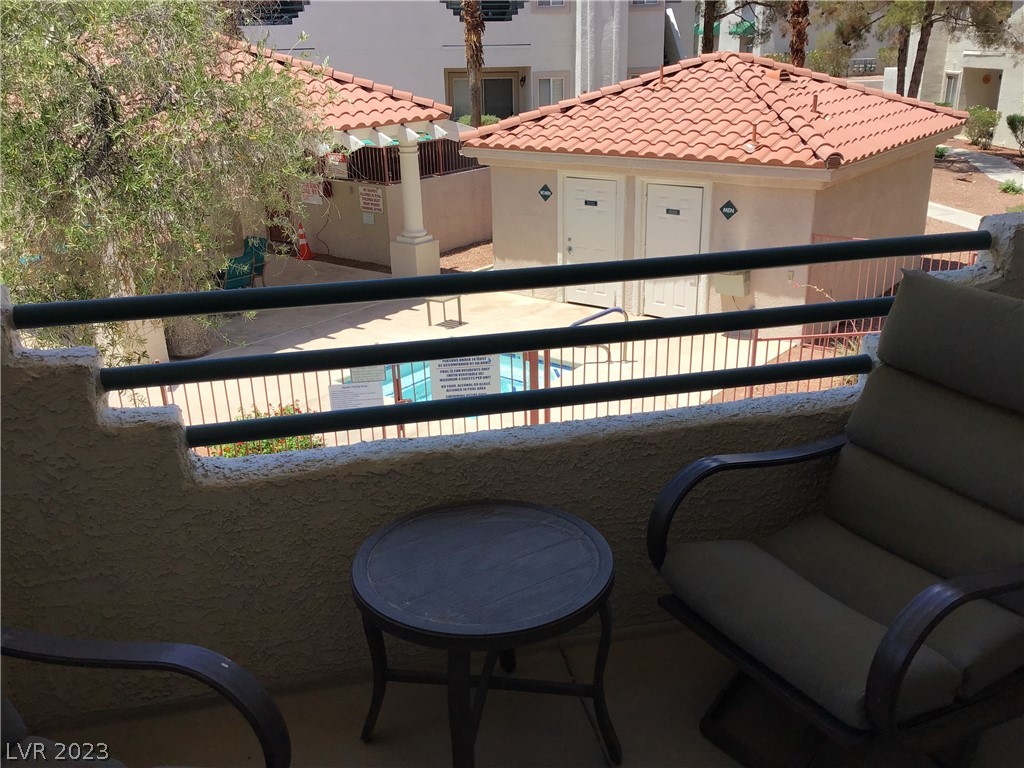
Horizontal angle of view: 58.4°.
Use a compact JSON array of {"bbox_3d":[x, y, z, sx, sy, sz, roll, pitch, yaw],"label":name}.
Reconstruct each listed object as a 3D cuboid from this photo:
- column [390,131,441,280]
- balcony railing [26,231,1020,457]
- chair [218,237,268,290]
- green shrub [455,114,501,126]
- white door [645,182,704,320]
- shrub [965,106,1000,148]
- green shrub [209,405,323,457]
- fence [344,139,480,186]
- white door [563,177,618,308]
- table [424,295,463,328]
[{"bbox_3d":[-1.752,-2.992,15.952,0.610,2.600,0.610,14,26,35],"label":"column"},{"bbox_3d":[0.092,-0.105,2.143,2.280,0.355,0.050,-6,21,-10],"label":"balcony railing"},{"bbox_3d":[-4.612,-1.954,15.748,0.680,0.950,0.800,-12,23,-25],"label":"chair"},{"bbox_3d":[-0.968,-7.268,26.500,1.350,1.000,1.100,-2,21,0],"label":"green shrub"},{"bbox_3d":[2.413,-1.939,13.731,0.910,2.030,0.060,14,26,35],"label":"white door"},{"bbox_3d":[15.649,-8.548,30.500,1.200,1.350,1.150,9,23,25],"label":"shrub"},{"bbox_3d":[-2.565,0.579,9.568,1.200,0.580,0.800,-6,21,-10],"label":"green shrub"},{"bbox_3d":[-1.899,-4.568,18.262,1.350,0.700,2.900,14,26,35],"label":"fence"},{"bbox_3d":[1.271,-2.225,14.550,0.910,2.030,0.060,14,26,35],"label":"white door"},{"bbox_3d":[-1.034,-1.106,14.005,0.430,0.450,0.420,14,26,35],"label":"table"}]

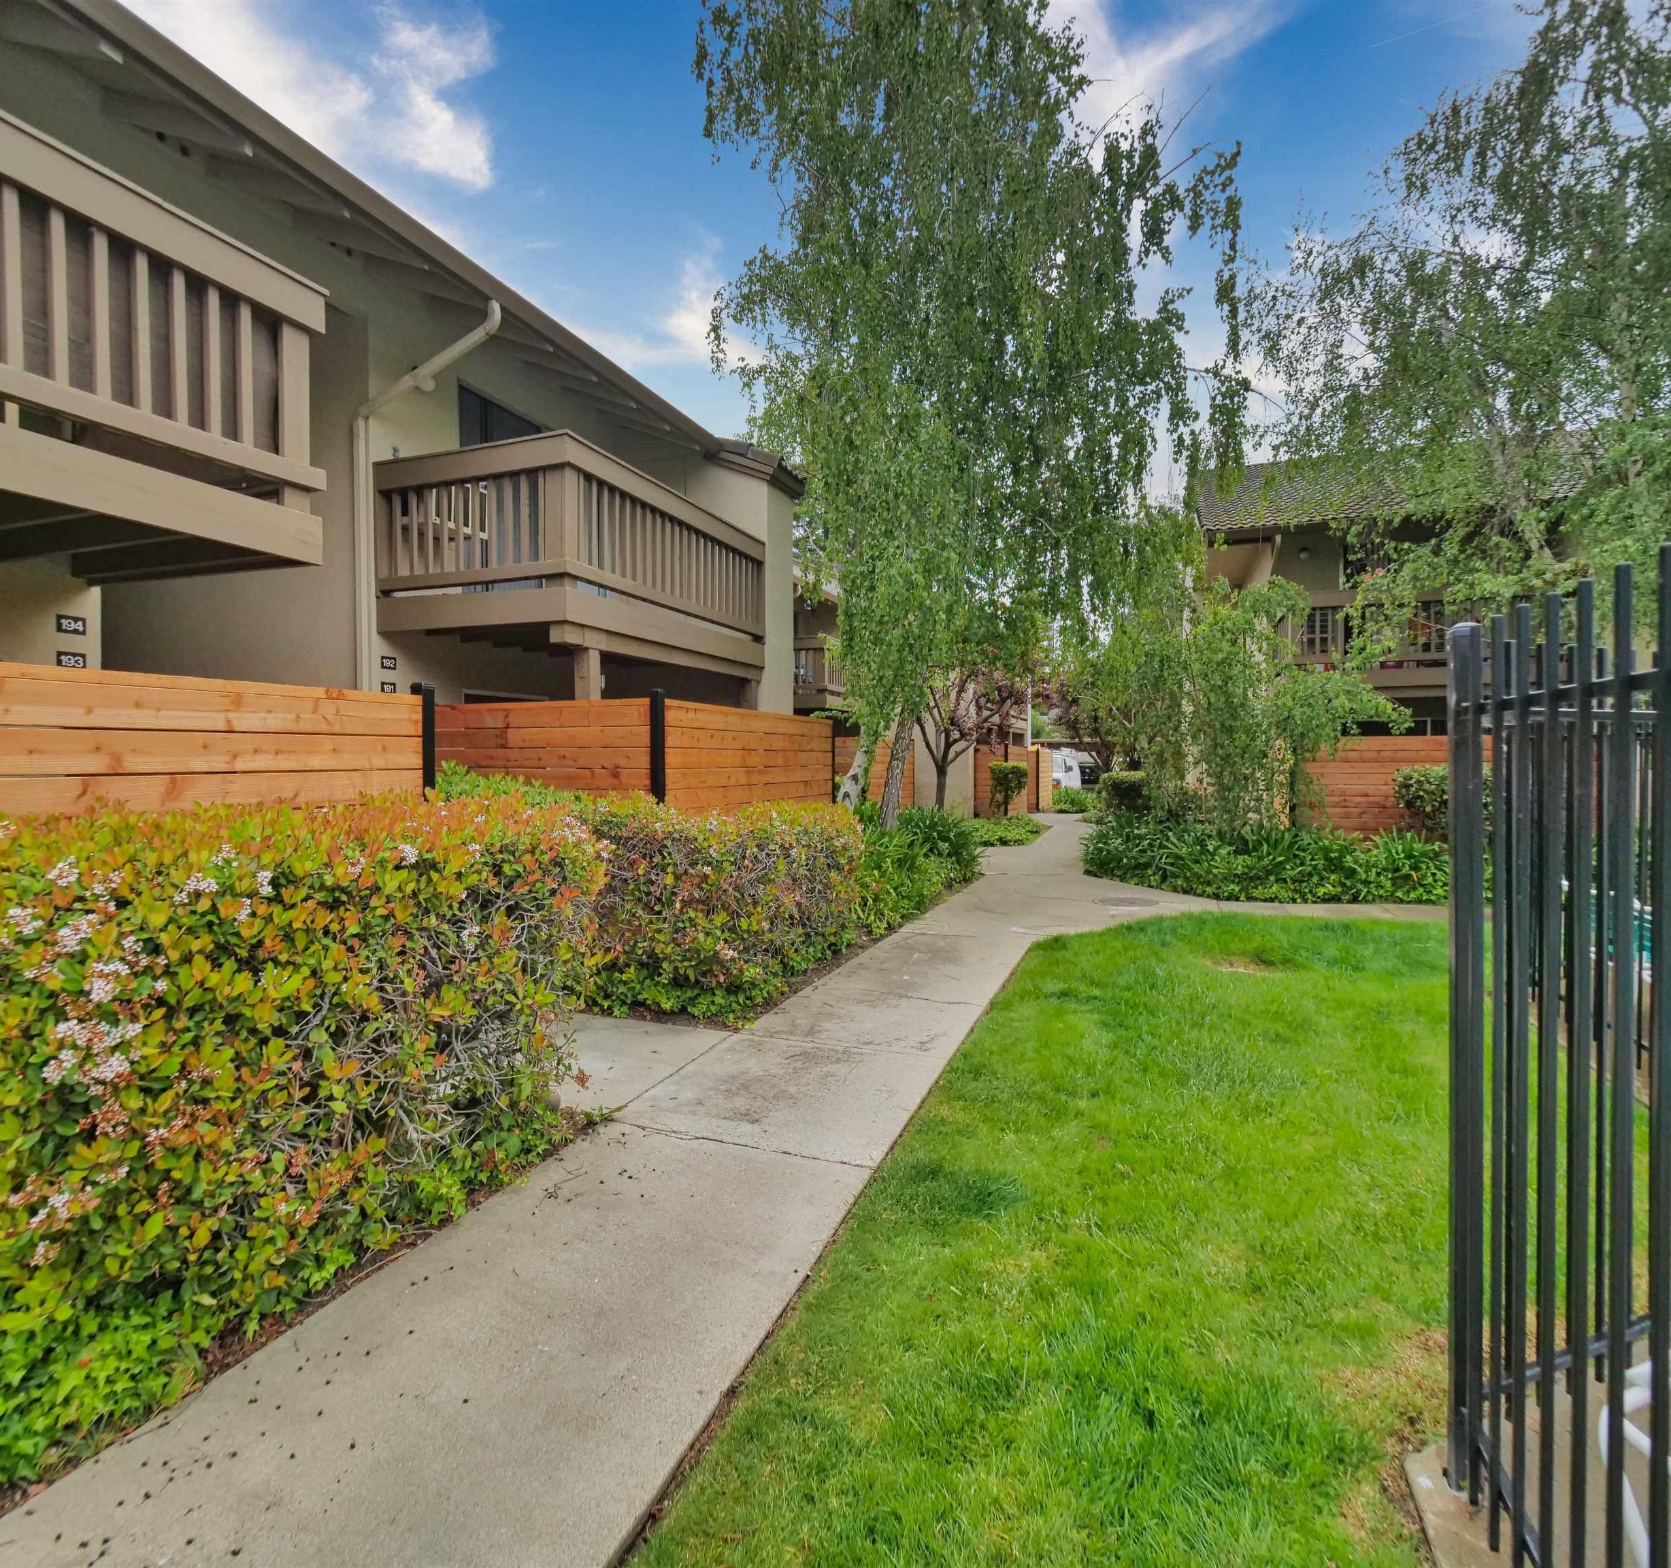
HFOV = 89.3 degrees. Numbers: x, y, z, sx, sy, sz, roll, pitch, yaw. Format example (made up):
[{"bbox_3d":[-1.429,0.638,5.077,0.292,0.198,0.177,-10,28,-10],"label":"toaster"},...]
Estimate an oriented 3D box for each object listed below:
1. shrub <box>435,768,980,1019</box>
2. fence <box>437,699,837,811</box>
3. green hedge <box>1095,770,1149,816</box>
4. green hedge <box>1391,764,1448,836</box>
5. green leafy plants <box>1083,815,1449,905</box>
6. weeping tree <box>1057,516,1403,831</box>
[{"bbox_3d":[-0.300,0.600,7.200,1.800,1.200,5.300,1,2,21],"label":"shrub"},{"bbox_3d":[-1.600,0.190,7.500,2.300,1.650,2.750,1,2,23],"label":"fence"},{"bbox_3d":[6.350,0.310,18.500,1.200,1.100,1.100,1,2,20],"label":"green hedge"},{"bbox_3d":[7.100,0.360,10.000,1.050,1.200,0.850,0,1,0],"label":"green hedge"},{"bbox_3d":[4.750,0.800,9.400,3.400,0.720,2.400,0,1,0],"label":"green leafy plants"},{"bbox_3d":[5.000,-1.120,11.000,4.000,4.250,3.400,0,1,0],"label":"weeping tree"}]

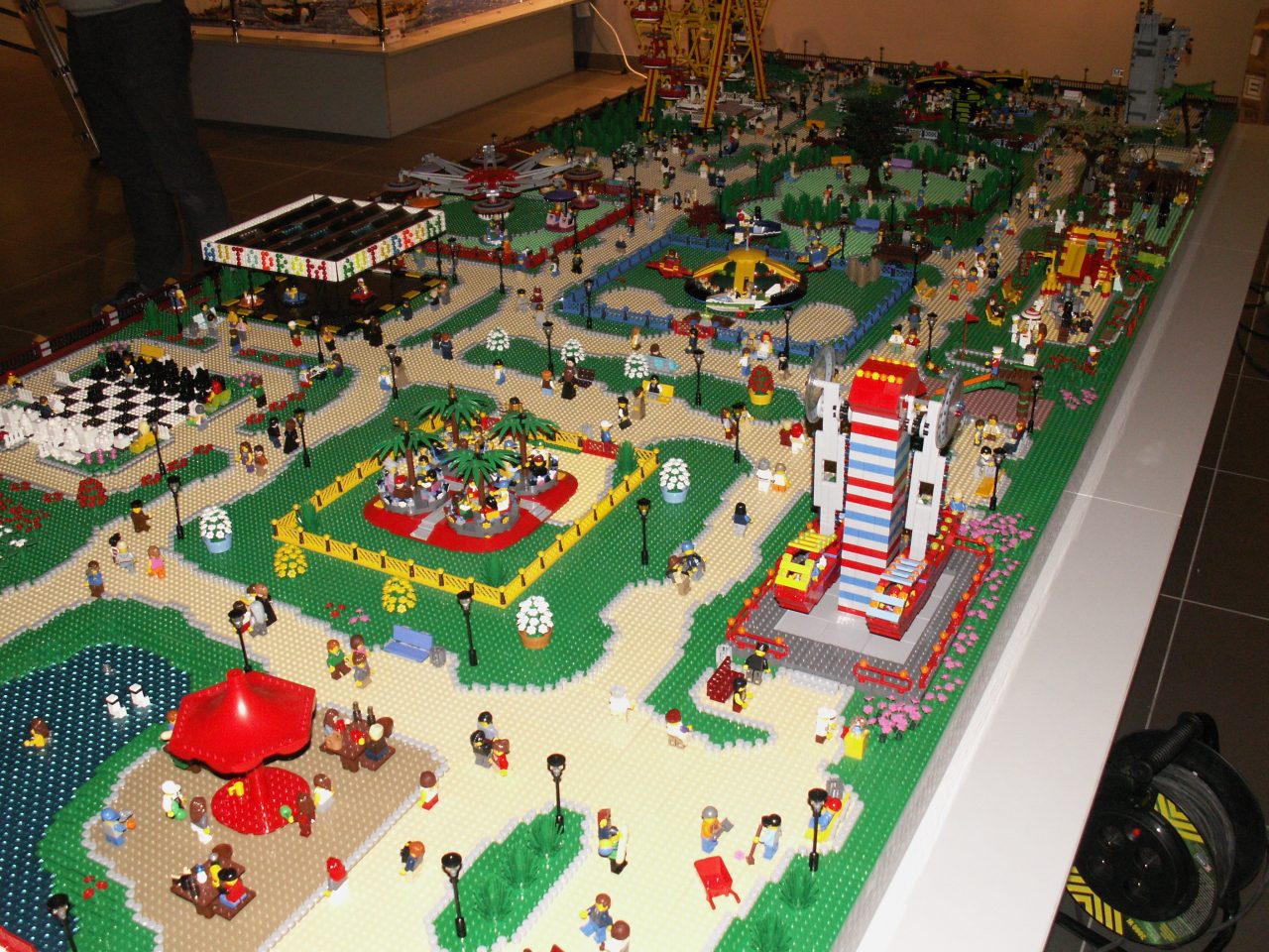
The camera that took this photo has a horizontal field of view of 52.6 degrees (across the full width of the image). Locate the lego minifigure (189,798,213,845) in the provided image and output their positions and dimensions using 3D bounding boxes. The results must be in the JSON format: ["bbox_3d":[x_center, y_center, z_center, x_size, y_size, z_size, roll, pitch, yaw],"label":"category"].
[{"bbox_3d":[-0.361,0.286,1.067,0.025,0.041,0.018,13,31,25],"label":"lego minifigure"}]

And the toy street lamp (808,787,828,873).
[{"bbox_3d":[0.144,0.282,1.018,0.016,0.080,0.016,0,28,0],"label":"toy street lamp"}]

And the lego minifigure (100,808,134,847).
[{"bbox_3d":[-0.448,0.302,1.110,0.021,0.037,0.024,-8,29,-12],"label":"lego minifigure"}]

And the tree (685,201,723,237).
[{"bbox_3d":[0.134,-0.490,2.484,0.072,0.061,0.072,-1,28,0],"label":"tree"}]

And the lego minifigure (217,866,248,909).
[{"bbox_3d":[-0.311,0.317,0.988,0.021,0.035,0.025,13,31,24],"label":"lego minifigure"}]

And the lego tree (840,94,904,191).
[{"bbox_3d":[0.511,-0.707,2.742,0.140,0.190,0.140,13,31,25],"label":"lego tree"}]

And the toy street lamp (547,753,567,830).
[{"bbox_3d":[-0.066,0.273,1.100,0.016,0.081,0.016,-1,29,1],"label":"toy street lamp"}]

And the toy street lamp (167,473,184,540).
[{"bbox_3d":[-0.549,0.040,1.530,0.016,0.079,0.016,13,32,25],"label":"toy street lamp"}]

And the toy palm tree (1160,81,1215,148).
[{"bbox_3d":[1.297,-0.844,3.005,0.130,0.145,0.130,13,32,25],"label":"toy palm tree"}]

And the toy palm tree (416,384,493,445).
[{"bbox_3d":[-0.227,-0.070,1.632,0.095,0.090,0.095,0,28,0],"label":"toy palm tree"}]

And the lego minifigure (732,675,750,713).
[{"bbox_3d":[0.101,0.207,1.215,0.018,0.036,0.024,13,31,25],"label":"lego minifigure"}]

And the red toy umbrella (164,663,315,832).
[{"bbox_3d":[-0.332,0.229,1.106,0.130,0.142,0.130,13,32,25],"label":"red toy umbrella"}]

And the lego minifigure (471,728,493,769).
[{"bbox_3d":[-0.141,0.251,1.184,0.024,0.041,0.016,13,32,25],"label":"lego minifigure"}]

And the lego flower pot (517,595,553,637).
[{"bbox_3d":[-0.102,0.148,1.306,0.038,0.054,0.038,0,28,0],"label":"lego flower pot"}]

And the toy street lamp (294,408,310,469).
[{"bbox_3d":[-0.440,-0.050,1.704,0.016,0.081,0.016,13,32,25],"label":"toy street lamp"}]

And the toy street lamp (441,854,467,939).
[{"bbox_3d":[-0.134,0.316,0.963,0.016,0.082,0.016,-1,28,0],"label":"toy street lamp"}]

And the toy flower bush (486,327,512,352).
[{"bbox_3d":[-0.213,-0.218,2.012,0.036,0.034,0.036,-1,28,0],"label":"toy flower bush"}]

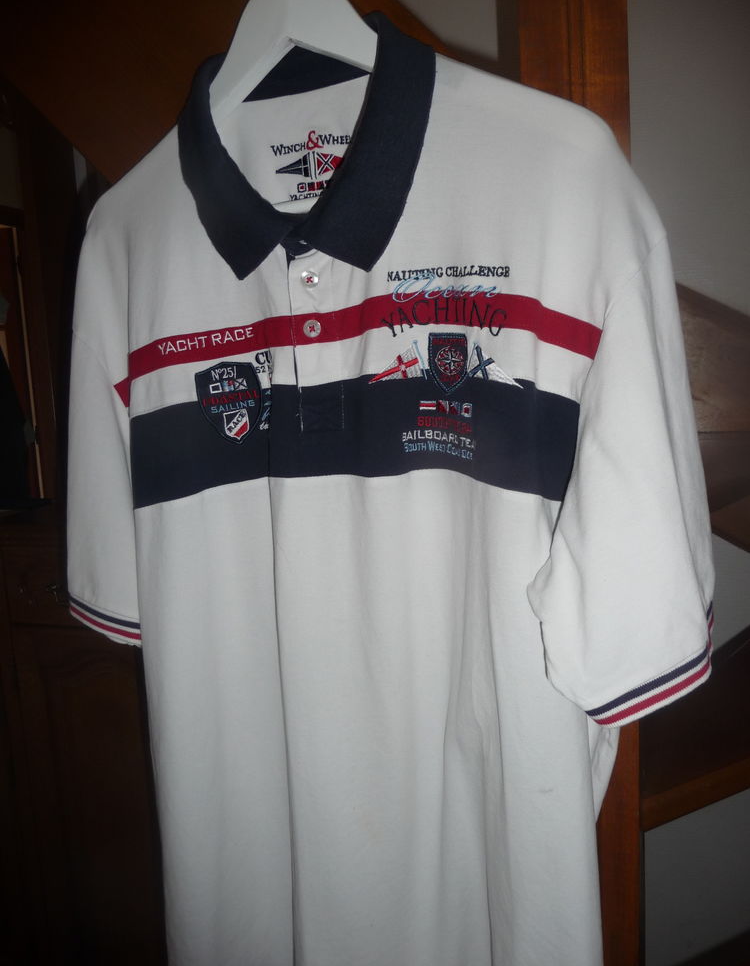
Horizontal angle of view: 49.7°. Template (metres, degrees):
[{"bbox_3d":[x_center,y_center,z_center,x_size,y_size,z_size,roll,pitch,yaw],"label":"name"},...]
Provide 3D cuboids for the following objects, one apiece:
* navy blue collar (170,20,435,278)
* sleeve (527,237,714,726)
[{"bbox_3d":[-0.055,-0.263,0.645,0.220,0.190,0.125,1,5,25],"label":"navy blue collar"},{"bbox_3d":[0.176,0.000,0.565,0.130,0.310,0.165,0,5,23],"label":"sleeve"}]

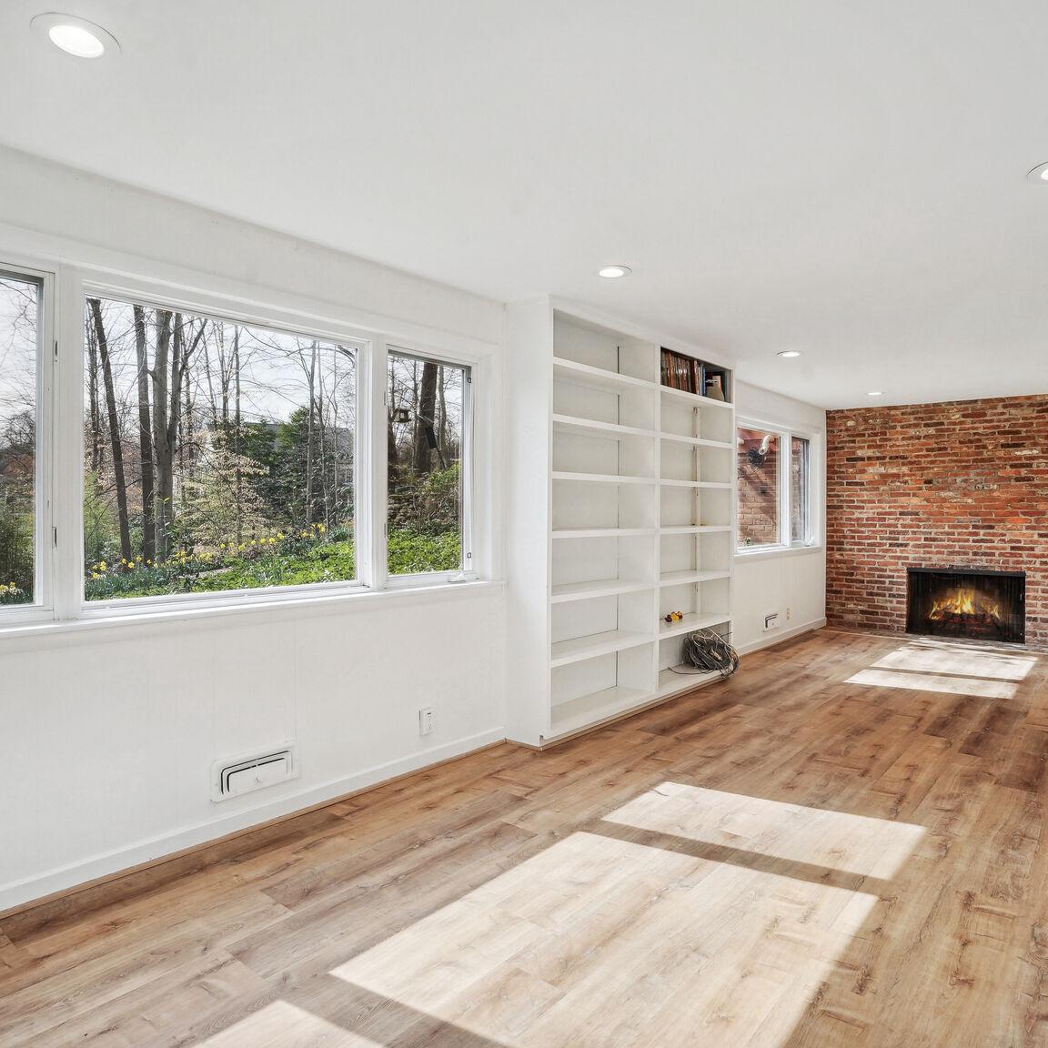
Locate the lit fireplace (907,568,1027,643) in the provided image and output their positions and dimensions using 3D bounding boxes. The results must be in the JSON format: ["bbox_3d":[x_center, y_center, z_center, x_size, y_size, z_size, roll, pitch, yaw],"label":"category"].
[{"bbox_3d":[4.581,0.821,7.260,1.020,0.700,0.350,1,1,34],"label":"lit fireplace"}]

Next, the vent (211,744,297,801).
[{"bbox_3d":[-1.078,0.998,2.831,0.030,0.152,0.360,1,1,41],"label":"vent"}]

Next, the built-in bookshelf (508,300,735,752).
[{"bbox_3d":[0.780,-0.013,4.762,0.310,2.430,2.360,1,1,41],"label":"built-in bookshelf"}]

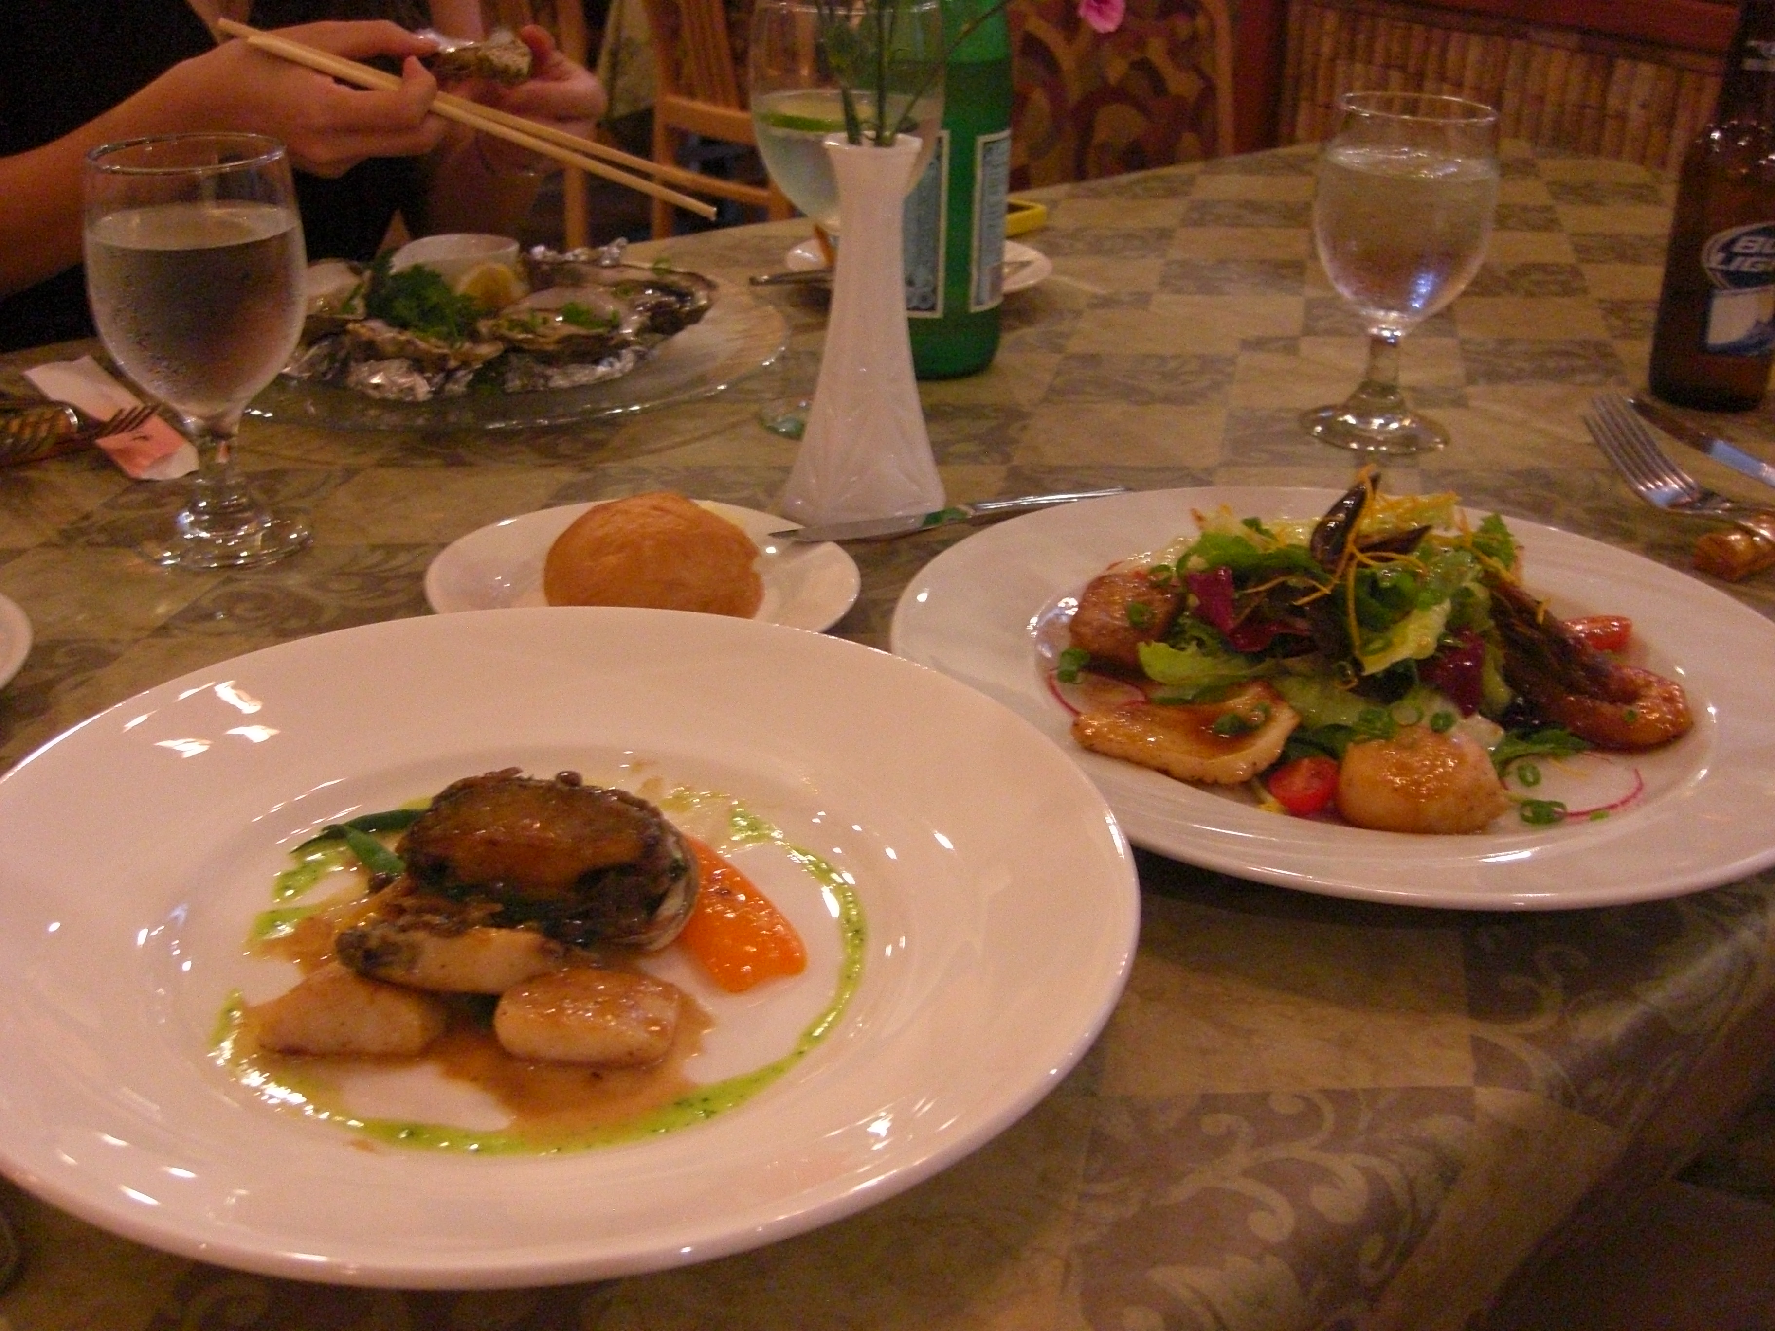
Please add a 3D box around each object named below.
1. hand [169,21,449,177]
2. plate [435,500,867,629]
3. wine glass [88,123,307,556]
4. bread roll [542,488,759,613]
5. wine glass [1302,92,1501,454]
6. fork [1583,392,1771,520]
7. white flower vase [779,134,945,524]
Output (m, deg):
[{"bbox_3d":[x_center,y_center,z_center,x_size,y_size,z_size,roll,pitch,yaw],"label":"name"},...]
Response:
[{"bbox_3d":[-0.293,-0.286,0.985,0.135,0.075,0.080,2,26,0],"label":"hand"},{"bbox_3d":[-0.088,-0.027,0.707,0.156,0.019,0.156,2,26,-1],"label":"plate"},{"bbox_3d":[-0.254,-0.117,0.730,0.077,0.149,0.077,2,26,0],"label":"wine glass"},{"bbox_3d":[-0.082,-0.037,0.684,0.077,0.046,0.077,2,26,-1],"label":"bread roll"},{"bbox_3d":[0.231,-0.177,0.885,0.077,0.149,0.077,2,26,0],"label":"wine glass"},{"bbox_3d":[0.337,-0.059,0.778,0.026,0.024,0.195,-4,33,-13],"label":"fork"},{"bbox_3d":[-0.008,-0.132,0.777,0.069,0.150,0.069,2,26,0],"label":"white flower vase"}]

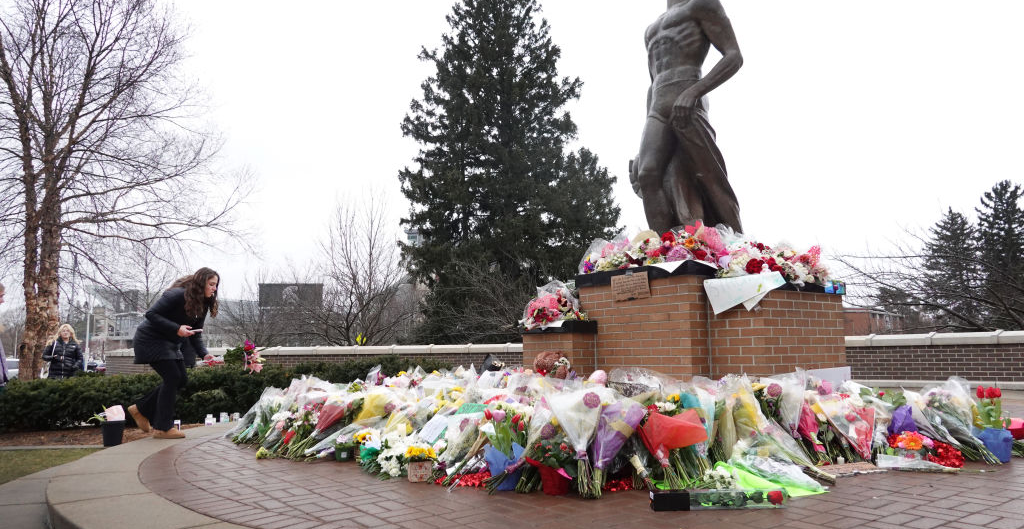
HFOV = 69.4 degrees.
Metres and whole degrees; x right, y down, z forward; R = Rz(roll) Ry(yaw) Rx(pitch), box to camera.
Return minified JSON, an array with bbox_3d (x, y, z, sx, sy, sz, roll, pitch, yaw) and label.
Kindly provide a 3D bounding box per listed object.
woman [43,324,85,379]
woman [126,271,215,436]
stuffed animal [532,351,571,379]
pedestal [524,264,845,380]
[{"bbox_3d":[-6.216,1.646,10.179,0.560,1.650,0.380,4,-8,-32],"label":"woman"},{"bbox_3d":[-2.838,0.730,6.202,0.720,1.410,0.520,1,-7,-7],"label":"woman"},{"bbox_3d":[0.326,0.858,6.091,0.320,0.280,0.270,-2,-7,14],"label":"stuffed animal"},{"bbox_3d":[1.496,0.751,6.380,1.890,1.380,2.180,5,-9,-38],"label":"pedestal"}]

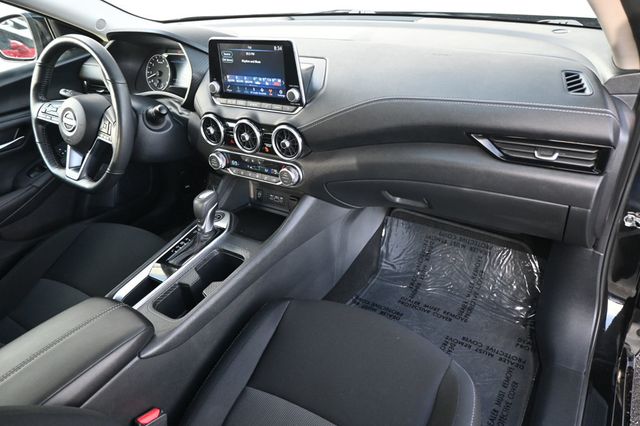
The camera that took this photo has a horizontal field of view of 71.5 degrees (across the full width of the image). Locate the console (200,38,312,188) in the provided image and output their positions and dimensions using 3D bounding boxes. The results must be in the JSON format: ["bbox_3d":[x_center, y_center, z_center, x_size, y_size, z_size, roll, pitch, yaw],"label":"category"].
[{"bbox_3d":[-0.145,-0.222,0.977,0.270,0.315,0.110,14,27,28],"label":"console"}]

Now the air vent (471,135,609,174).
[{"bbox_3d":[0.363,-0.107,0.748,0.205,0.055,0.050,14,32,28],"label":"air vent"}]

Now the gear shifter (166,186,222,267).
[{"bbox_3d":[-0.280,0.027,0.969,0.058,0.112,0.148,14,37,28],"label":"gear shifter"}]

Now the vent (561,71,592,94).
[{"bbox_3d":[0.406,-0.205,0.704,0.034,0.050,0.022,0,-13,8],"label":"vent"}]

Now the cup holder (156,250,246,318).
[{"bbox_3d":[-0.232,0.166,0.902,0.090,0.075,0.185,14,37,28],"label":"cup holder"}]

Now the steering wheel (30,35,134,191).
[{"bbox_3d":[-0.552,-0.231,1.052,0.370,0.360,0.100,14,16,28],"label":"steering wheel"}]

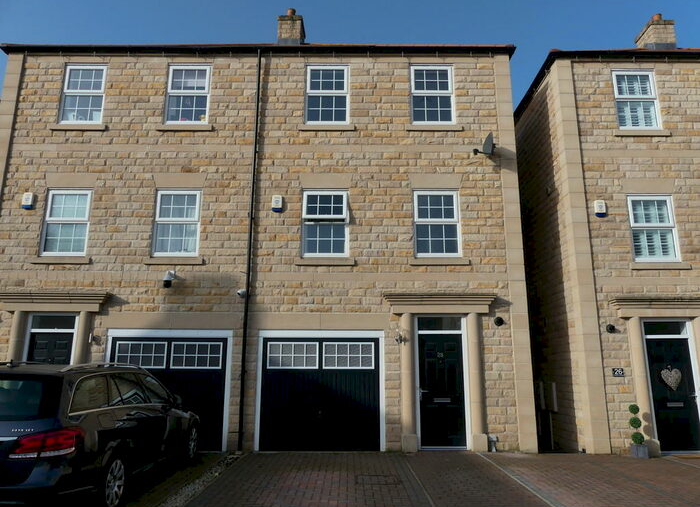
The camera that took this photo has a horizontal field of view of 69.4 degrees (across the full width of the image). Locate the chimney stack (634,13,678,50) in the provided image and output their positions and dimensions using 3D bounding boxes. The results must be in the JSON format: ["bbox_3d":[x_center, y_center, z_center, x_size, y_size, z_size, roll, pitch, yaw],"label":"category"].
[{"bbox_3d":[9.220,-6.575,15.254,0.700,1.500,0.770,0,-13,0],"label":"chimney stack"}]

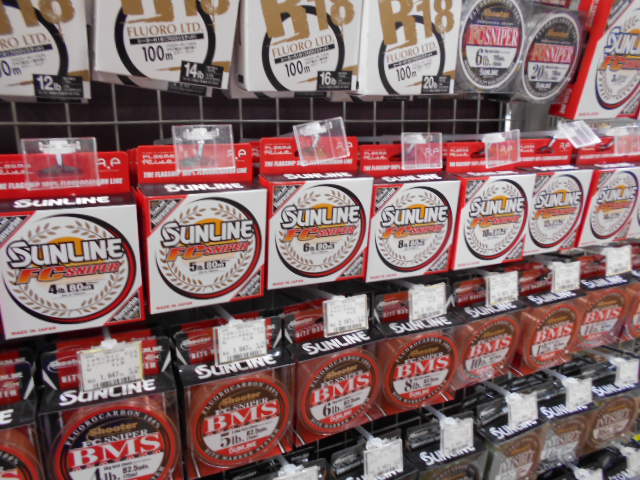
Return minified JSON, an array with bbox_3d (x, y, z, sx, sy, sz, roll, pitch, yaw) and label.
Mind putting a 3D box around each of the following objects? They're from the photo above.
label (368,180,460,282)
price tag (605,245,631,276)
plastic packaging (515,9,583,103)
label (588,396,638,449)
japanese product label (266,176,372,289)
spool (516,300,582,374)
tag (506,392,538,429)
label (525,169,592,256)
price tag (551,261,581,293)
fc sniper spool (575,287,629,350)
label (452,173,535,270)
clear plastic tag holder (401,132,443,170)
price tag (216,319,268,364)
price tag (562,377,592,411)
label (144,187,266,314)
[{"bbox_3d":[0.080,-0.013,0.454,0.091,0.091,0.033,-5,20,-24],"label":"label"},{"bbox_3d":[0.381,0.026,0.611,0.044,0.035,0.004,-5,5,-19],"label":"price tag"},{"bbox_3d":[0.232,-0.193,0.509,0.084,0.085,0.030,-6,21,-25],"label":"plastic packaging"},{"bbox_3d":[0.400,0.247,0.681,0.086,0.086,0.030,-6,21,-25],"label":"label"},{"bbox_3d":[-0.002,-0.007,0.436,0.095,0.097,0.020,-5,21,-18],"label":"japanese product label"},{"bbox_3d":[0.269,0.111,0.588,0.089,0.090,0.033,-6,20,-25],"label":"spool"},{"bbox_3d":[0.234,0.196,0.557,0.042,0.034,0.004,-6,4,-25],"label":"tag"},{"bbox_3d":[0.255,-0.035,0.544,0.091,0.091,0.033,-5,20,-24],"label":"label"},{"bbox_3d":[0.294,0.044,0.573,0.044,0.035,0.004,-5,9,-20],"label":"price tag"},{"bbox_3d":[0.352,0.095,0.624,0.087,0.087,0.030,-6,20,-25],"label":"fc sniper spool"},{"bbox_3d":[0.170,-0.023,0.494,0.091,0.091,0.033,-5,20,-24],"label":"label"},{"bbox_3d":[0.097,-0.084,0.454,0.046,0.033,0.004,-7,10,-25],"label":"clear plastic tag holder"},{"bbox_3d":[-0.067,0.087,0.408,0.044,0.035,0.004,-6,15,-22],"label":"price tag"},{"bbox_3d":[0.338,0.199,0.624,0.044,0.035,0.004,-5,6,-21],"label":"price tag"},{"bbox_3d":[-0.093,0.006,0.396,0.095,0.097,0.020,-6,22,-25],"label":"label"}]

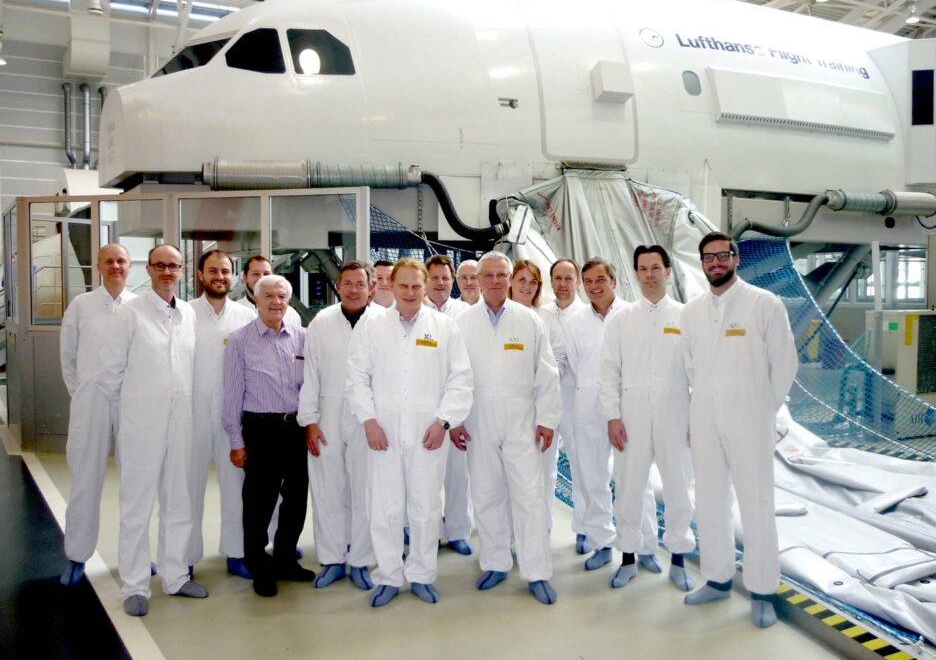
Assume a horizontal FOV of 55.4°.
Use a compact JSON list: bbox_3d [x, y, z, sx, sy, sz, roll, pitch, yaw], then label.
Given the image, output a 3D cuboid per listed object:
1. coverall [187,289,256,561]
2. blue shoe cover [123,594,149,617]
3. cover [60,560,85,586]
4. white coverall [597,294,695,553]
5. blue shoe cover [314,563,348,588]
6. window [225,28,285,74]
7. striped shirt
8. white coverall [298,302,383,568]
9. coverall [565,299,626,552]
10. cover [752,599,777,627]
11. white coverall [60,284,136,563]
[{"bbox_3d":[-1.392,0.567,5.060,0.520,1.490,0.350,-1,1,-20],"label":"coverall"},{"bbox_3d":[-1.637,1.318,4.411,0.108,0.115,0.285,-1,2,-21],"label":"blue shoe cover"},{"bbox_3d":[-2.160,1.310,4.904,0.110,0.105,0.280,0,3,-6],"label":"cover"},{"bbox_3d":[1.013,0.533,4.980,0.580,1.460,0.320,1,3,13],"label":"white coverall"},{"bbox_3d":[-0.750,1.300,4.874,0.108,0.115,0.285,0,2,12],"label":"blue shoe cover"},{"bbox_3d":[-2.244,-2.939,9.400,0.680,0.600,0.060,1,-23,12],"label":"window"},{"bbox_3d":[-1.089,0.269,4.814,0.480,0.670,0.290,-1,2,-14],"label":"striped shirt"},{"bbox_3d":[-0.669,0.575,4.910,0.540,1.450,0.360,0,1,-10],"label":"white coverall"},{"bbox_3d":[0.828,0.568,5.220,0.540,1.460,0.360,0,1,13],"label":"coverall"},{"bbox_3d":[1.406,1.324,4.255,0.115,0.095,0.280,0,1,17],"label":"cover"},{"bbox_3d":[-2.039,0.529,5.020,0.530,1.540,0.360,-1,1,-25],"label":"white coverall"}]

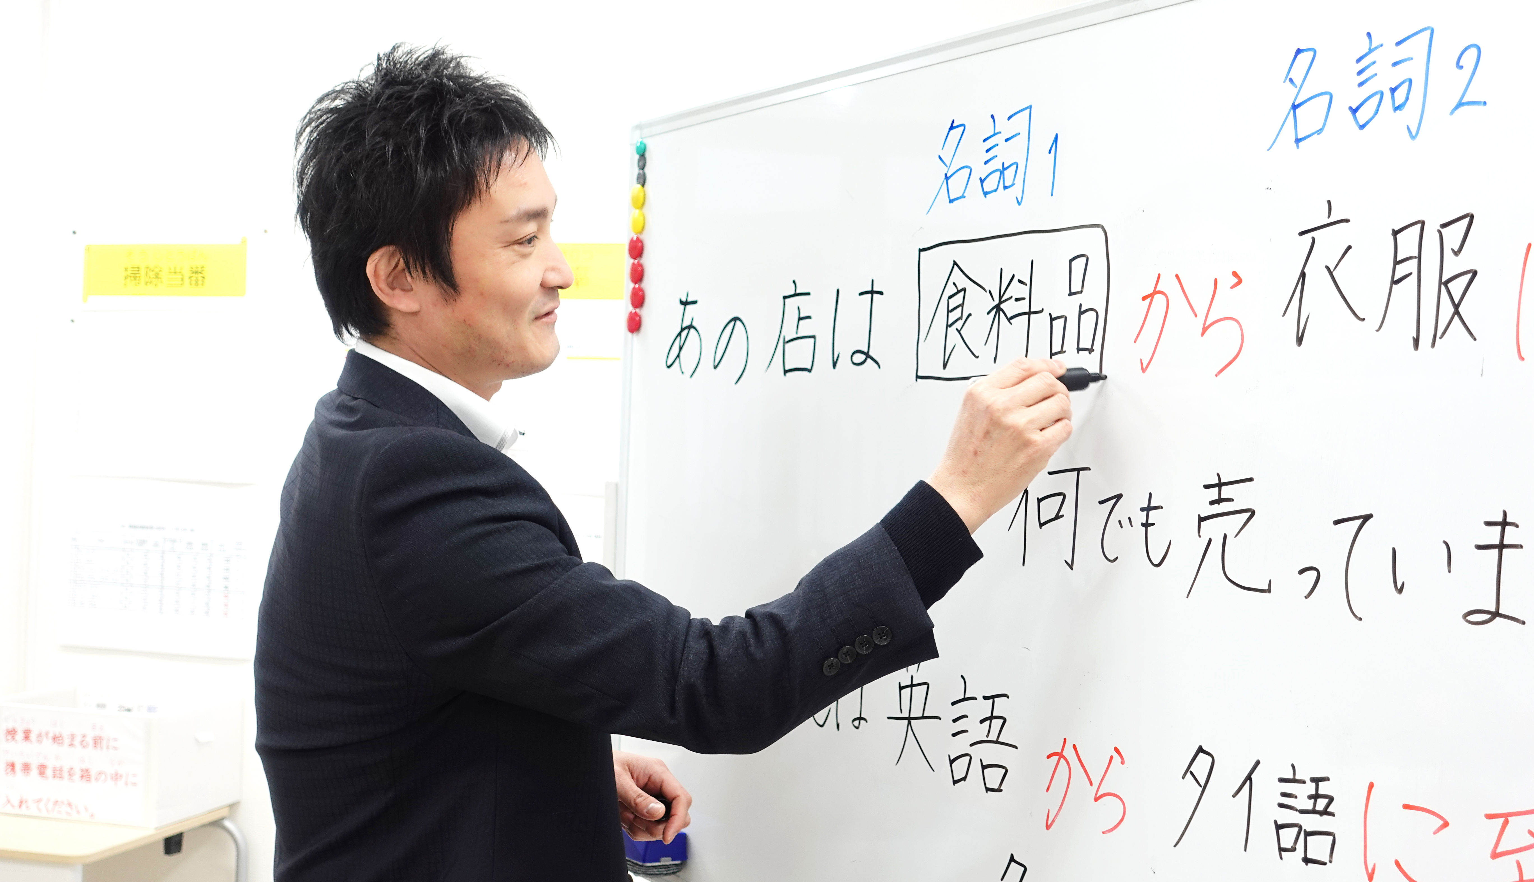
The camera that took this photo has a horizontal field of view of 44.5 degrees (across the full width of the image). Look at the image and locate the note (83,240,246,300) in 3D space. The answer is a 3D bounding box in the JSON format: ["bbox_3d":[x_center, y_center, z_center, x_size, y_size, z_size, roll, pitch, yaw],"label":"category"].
[{"bbox_3d":[-1.085,-0.307,3.380,0.345,0.103,0.004,2,0,19],"label":"note"}]

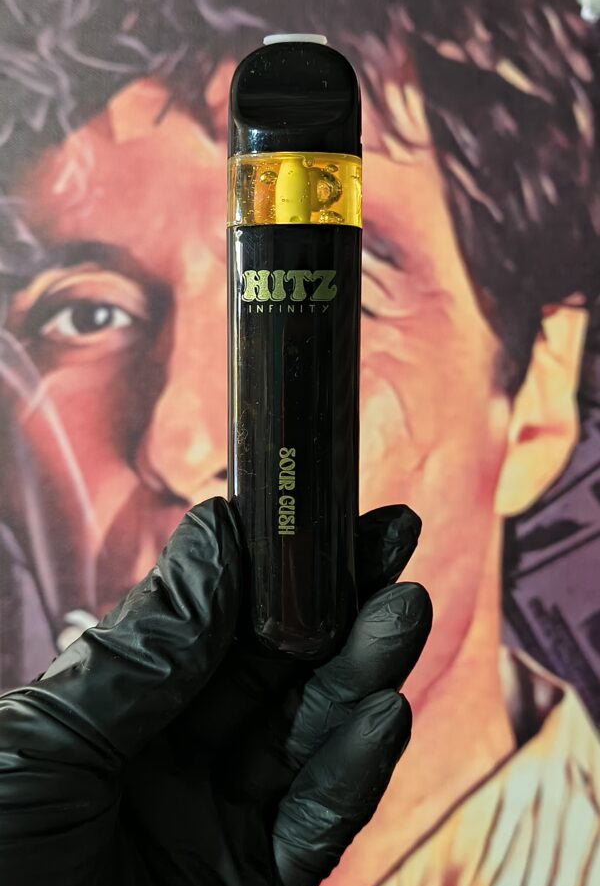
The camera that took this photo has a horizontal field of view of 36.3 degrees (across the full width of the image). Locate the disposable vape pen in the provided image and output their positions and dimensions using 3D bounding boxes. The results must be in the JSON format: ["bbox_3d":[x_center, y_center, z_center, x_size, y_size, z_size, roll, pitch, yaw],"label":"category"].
[{"bbox_3d":[-0.001,-0.015,0.161,0.023,0.107,0.012,1,5,8],"label":"disposable vape pen"}]

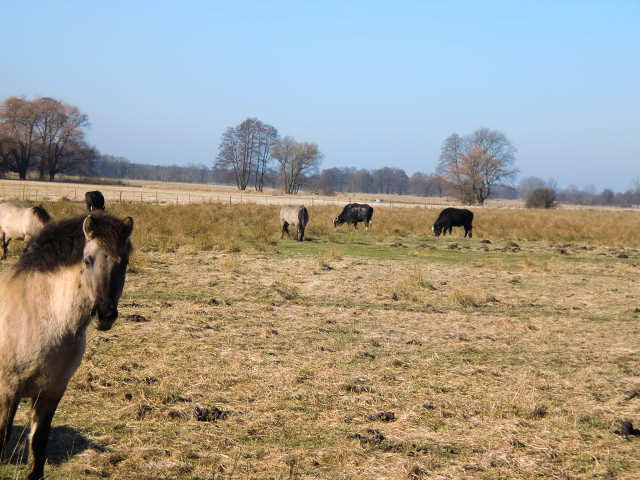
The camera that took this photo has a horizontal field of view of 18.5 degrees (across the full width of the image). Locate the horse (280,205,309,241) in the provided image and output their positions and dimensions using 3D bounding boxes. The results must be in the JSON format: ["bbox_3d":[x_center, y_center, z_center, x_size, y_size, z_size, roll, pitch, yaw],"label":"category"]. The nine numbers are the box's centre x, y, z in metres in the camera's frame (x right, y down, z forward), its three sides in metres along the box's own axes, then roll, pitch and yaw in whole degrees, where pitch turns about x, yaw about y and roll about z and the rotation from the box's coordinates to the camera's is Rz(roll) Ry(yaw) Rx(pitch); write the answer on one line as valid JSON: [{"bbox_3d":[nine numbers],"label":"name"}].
[{"bbox_3d":[-0.900,-0.625,72.000,0.550,1.340,1.750,2,2,-33],"label":"horse"}]

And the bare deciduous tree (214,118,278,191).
[{"bbox_3d":[-19.635,-22.686,520.000,16.800,19.000,14.000,3,2,0],"label":"bare deciduous tree"}]

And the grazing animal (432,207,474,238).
[{"bbox_3d":[5.892,-0.750,86.500,1.950,1.360,0.680,3,2,12],"label":"grazing animal"}]

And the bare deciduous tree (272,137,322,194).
[{"bbox_3d":[-5.052,-16.681,440.000,11.200,12.800,10.000,3,2,0],"label":"bare deciduous tree"}]

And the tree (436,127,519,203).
[{"bbox_3d":[29.735,-13.839,370.000,15.400,14.200,13.500,3,2,0],"label":"tree"}]

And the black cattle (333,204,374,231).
[{"bbox_3d":[1.569,-1.045,91.000,1.950,1.320,0.680,3,2,12],"label":"black cattle"}]

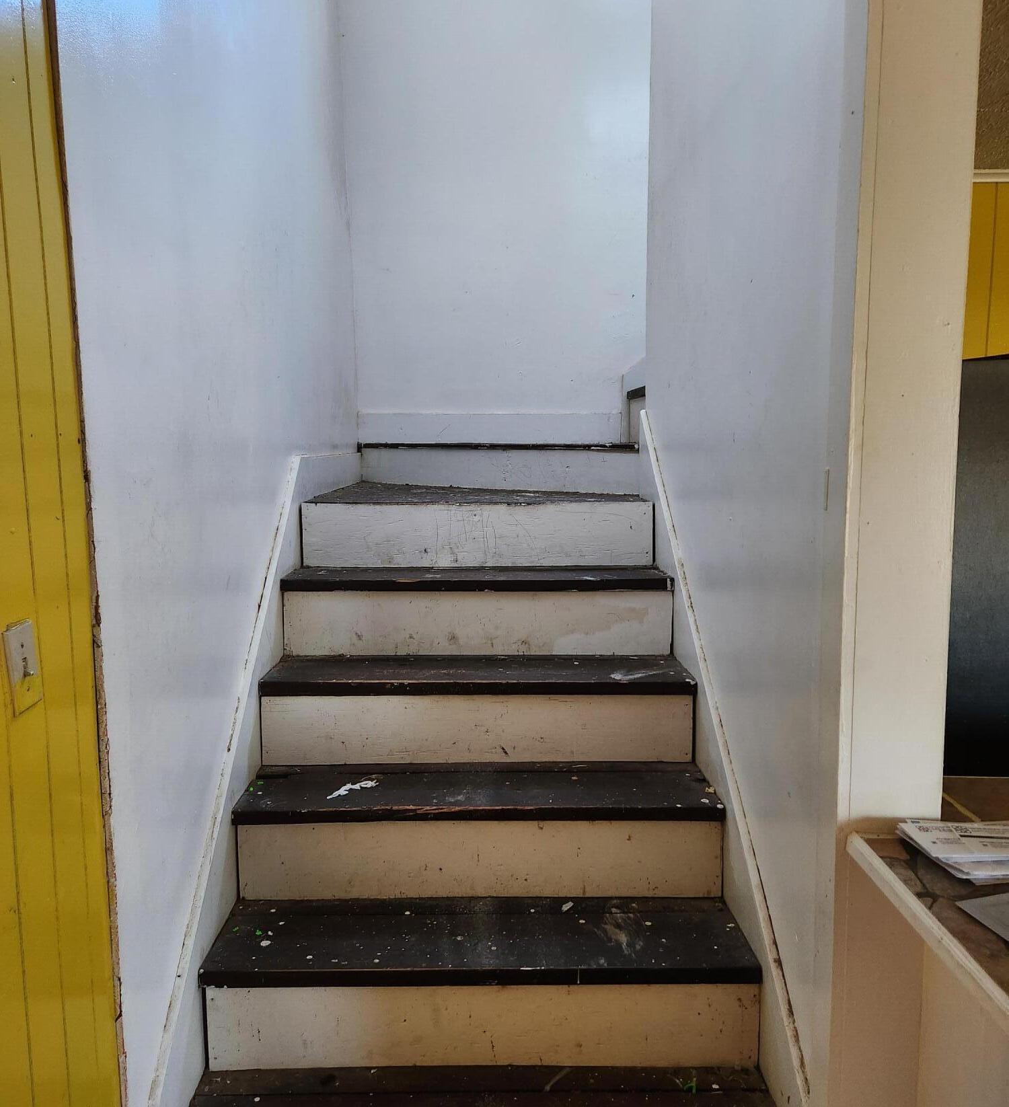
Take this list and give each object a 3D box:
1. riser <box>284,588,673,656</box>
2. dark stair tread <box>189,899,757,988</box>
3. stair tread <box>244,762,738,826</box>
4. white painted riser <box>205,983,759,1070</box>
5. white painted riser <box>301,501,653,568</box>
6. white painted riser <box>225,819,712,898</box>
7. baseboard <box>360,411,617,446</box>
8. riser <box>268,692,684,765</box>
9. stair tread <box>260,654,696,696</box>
[{"bbox_3d":[-0.068,0.194,2.490,1.078,0.181,0.019,0,7,-2],"label":"riser"},{"bbox_3d":[-0.047,0.804,1.865,1.085,0.034,0.282,0,7,-2],"label":"dark stair tread"},{"bbox_3d":[-0.054,0.563,2.108,1.085,0.034,0.282,0,7,-2],"label":"stair tread"},{"bbox_3d":[-0.037,0.925,1.766,1.088,0.183,0.019,0,7,-2],"label":"white painted riser"},{"bbox_3d":[-0.078,-0.060,2.733,1.073,0.196,0.019,0,7,-2],"label":"white painted riser"},{"bbox_3d":[-0.049,0.681,2.002,1.080,0.177,0.019,0,7,-2],"label":"white painted riser"},{"bbox_3d":[-0.064,-0.585,4.147,1.224,0.150,0.018,0,7,-2],"label":"baseboard"},{"bbox_3d":[-0.063,0.439,2.245,1.078,0.179,0.019,0,7,-2],"label":"riser"},{"bbox_3d":[-0.061,0.319,2.353,1.085,0.034,0.282,0,7,-2],"label":"stair tread"}]

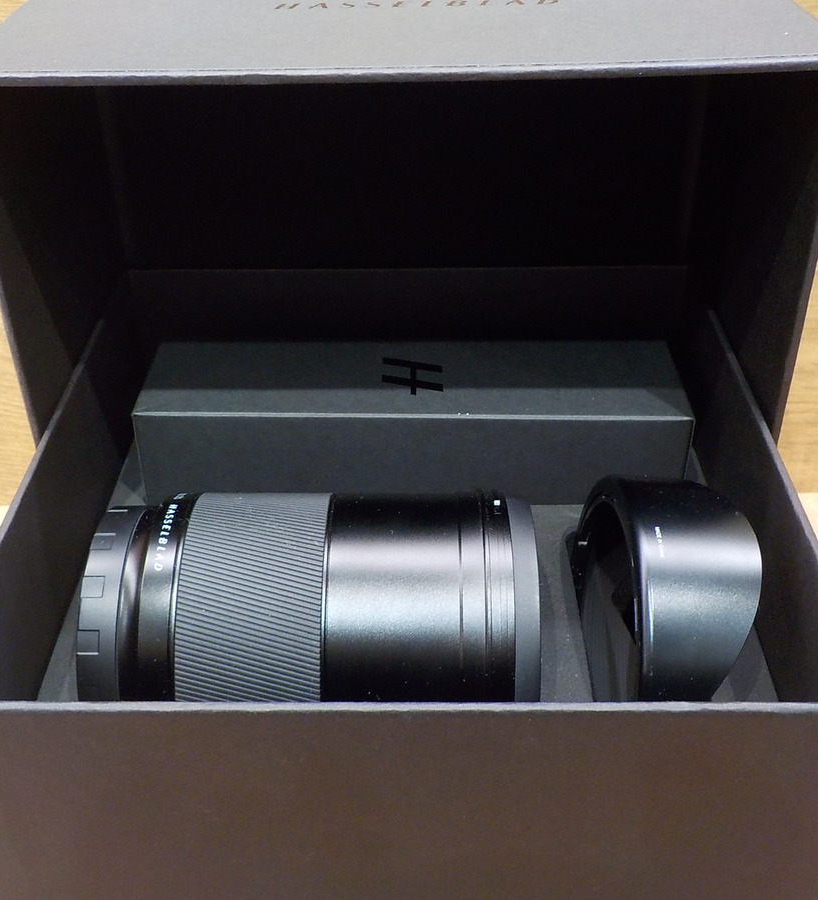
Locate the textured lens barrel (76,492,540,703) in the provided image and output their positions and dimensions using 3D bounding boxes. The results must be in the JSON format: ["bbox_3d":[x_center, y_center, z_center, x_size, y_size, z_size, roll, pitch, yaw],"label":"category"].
[{"bbox_3d":[-0.025,0.051,0.299,0.118,0.078,0.078,0,36,1],"label":"textured lens barrel"}]

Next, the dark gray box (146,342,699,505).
[{"bbox_3d":[0.002,-0.011,0.415,0.206,0.042,0.054,0,36,1],"label":"dark gray box"}]

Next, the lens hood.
[{"bbox_3d":[0.074,0.047,0.305,0.034,0.078,0.078,-3,36,-3],"label":"lens hood"}]

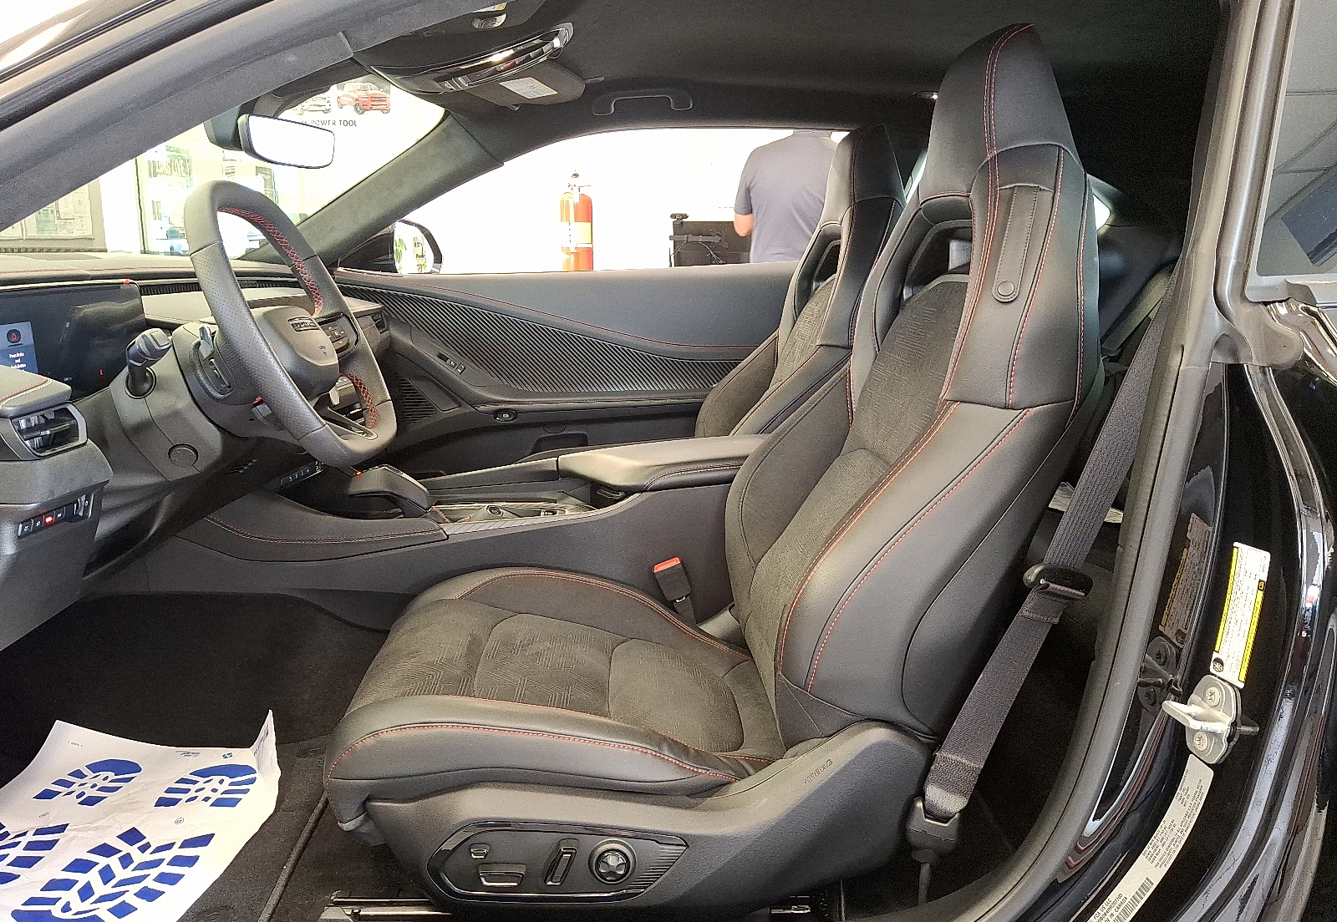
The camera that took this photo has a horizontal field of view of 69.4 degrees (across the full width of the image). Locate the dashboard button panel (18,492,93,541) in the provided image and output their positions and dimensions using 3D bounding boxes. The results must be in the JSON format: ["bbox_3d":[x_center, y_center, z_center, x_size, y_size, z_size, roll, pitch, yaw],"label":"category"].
[{"bbox_3d":[-0.596,0.053,0.940,0.030,0.032,0.110,9,11,-3],"label":"dashboard button panel"}]

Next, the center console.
[{"bbox_3d":[-0.292,0.114,1.575,1.050,0.290,0.270,-1,11,-1],"label":"center console"}]

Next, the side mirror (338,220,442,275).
[{"bbox_3d":[-0.702,-0.537,2.427,0.180,0.150,0.230,2,11,10],"label":"side mirror"}]

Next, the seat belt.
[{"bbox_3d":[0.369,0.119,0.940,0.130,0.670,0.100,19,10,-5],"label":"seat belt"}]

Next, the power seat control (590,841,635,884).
[{"bbox_3d":[-0.056,0.403,0.967,0.045,0.043,0.025,-1,11,-1],"label":"power seat control"}]

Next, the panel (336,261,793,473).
[{"bbox_3d":[-0.200,-0.172,2.245,1.160,0.560,0.140,-1,11,-1],"label":"panel"}]

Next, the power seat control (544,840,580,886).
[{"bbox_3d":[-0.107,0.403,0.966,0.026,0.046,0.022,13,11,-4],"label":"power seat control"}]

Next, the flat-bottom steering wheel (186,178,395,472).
[{"bbox_3d":[-0.438,-0.153,1.127,0.100,0.347,0.373,-24,11,3],"label":"flat-bottom steering wheel"}]

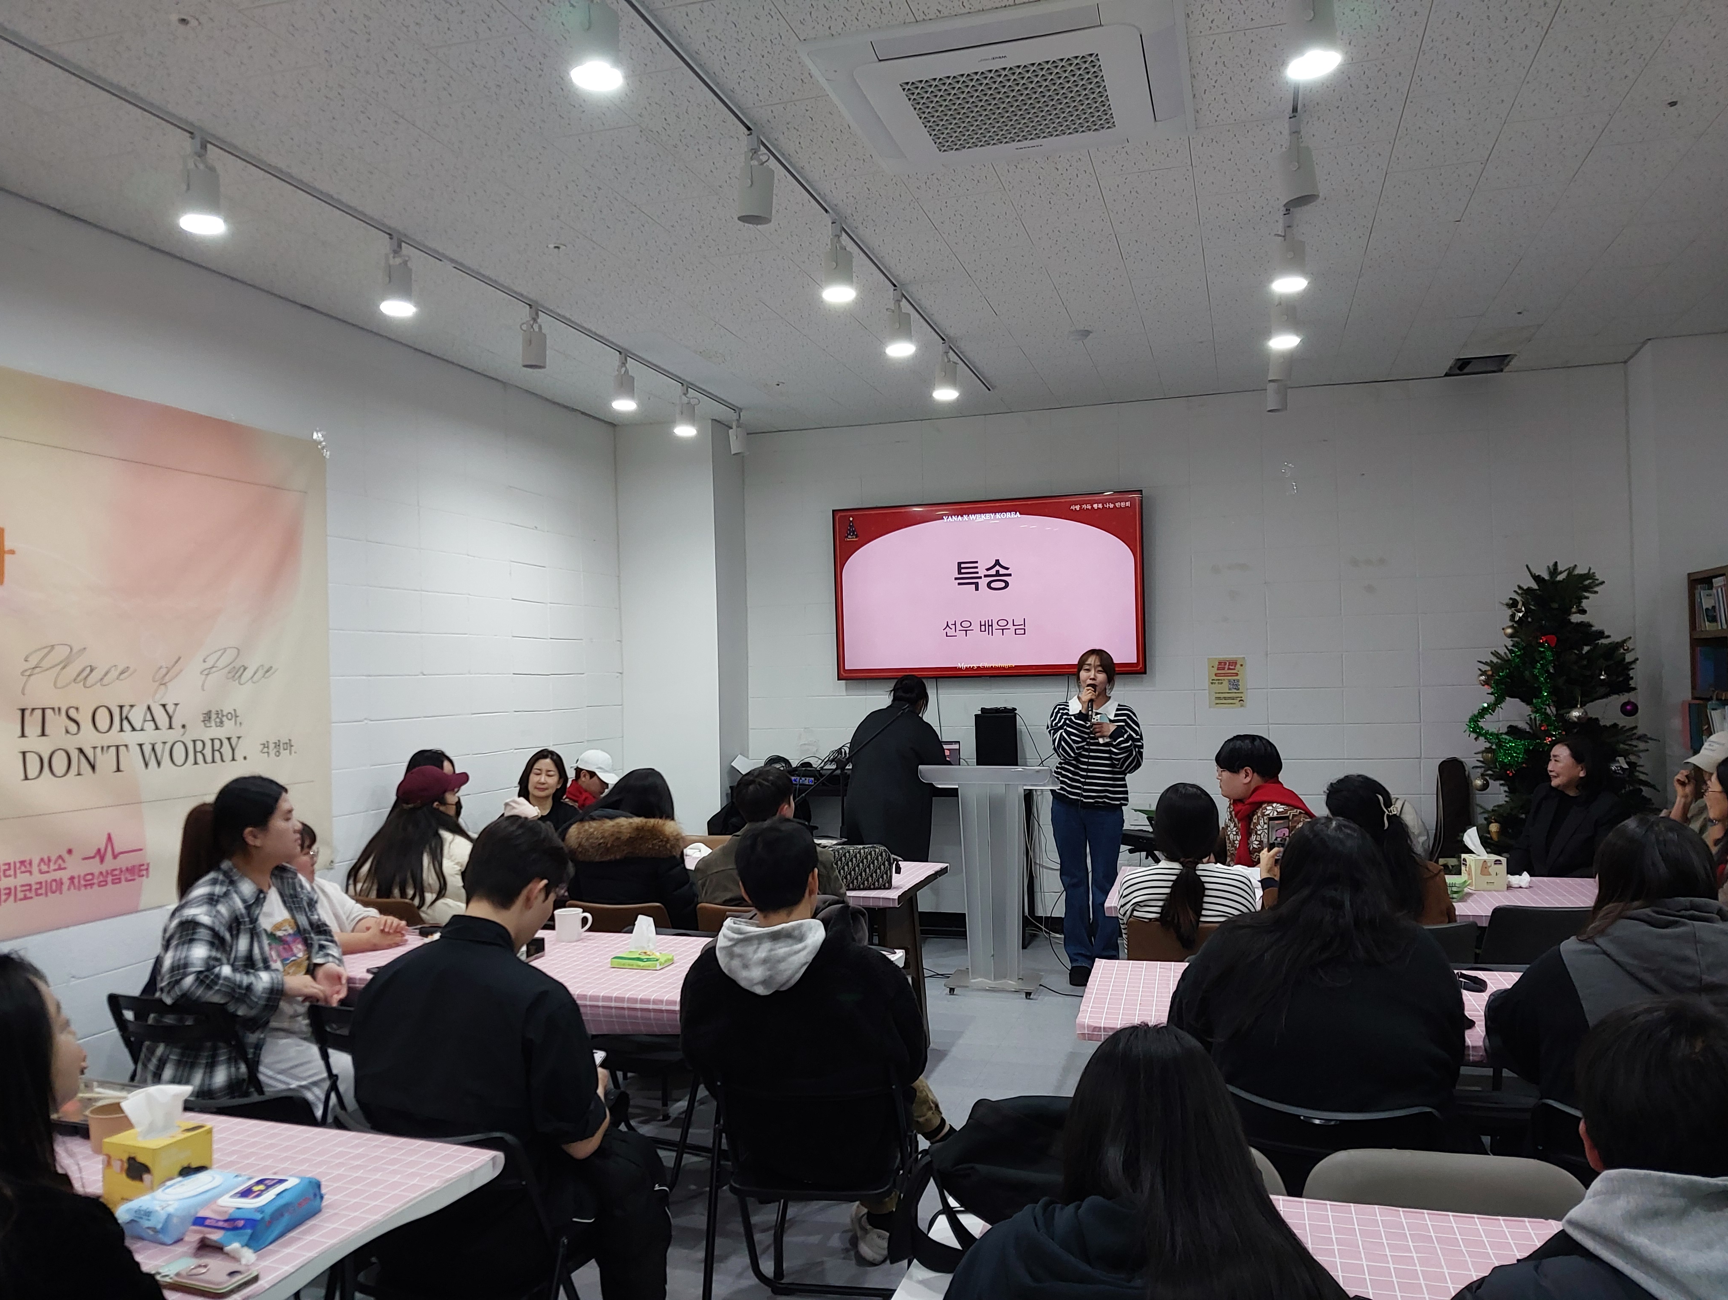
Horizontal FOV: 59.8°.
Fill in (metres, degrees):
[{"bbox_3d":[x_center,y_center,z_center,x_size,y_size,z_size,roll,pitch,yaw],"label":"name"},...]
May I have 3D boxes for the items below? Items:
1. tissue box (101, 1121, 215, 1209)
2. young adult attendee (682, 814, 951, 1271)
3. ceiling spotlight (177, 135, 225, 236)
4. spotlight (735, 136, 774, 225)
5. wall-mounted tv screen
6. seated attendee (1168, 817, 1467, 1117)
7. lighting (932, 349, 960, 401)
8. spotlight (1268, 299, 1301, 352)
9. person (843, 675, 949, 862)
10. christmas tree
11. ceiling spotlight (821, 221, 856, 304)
[{"bbox_3d":[-1.160,0.853,2.473,0.118,0.118,0.122,-2,-1,24],"label":"tissue box"},{"bbox_3d":[-0.075,1.024,3.700,0.580,1.250,0.820,-2,-1,11],"label":"young adult attendee"},{"bbox_3d":[-1.877,-1.320,4.241,0.105,0.255,0.105,-2,-1,14],"label":"ceiling spotlight"},{"bbox_3d":[-0.306,-1.327,4.230,0.100,0.245,0.100,-1,-1,0],"label":"spotlight"},{"bbox_3d":[0.727,-0.365,8.997,1.905,1.080,0.065,-2,3,19],"label":"wall-mounted tv screen"},{"bbox_3d":[0.940,0.990,3.120,0.560,1.290,0.800,-2,-1,18],"label":"seated attendee"},{"bbox_3d":[0.390,-1.323,7.090,0.105,0.250,0.105,-2,-1,14],"label":"lighting"},{"bbox_3d":[1.681,-1.333,6.020,0.100,0.235,0.100,-2,-1,14],"label":"spotlight"},{"bbox_3d":[0.158,0.923,8.150,0.520,1.560,0.550,-2,-1,27],"label":"person"},{"bbox_3d":[3.409,0.589,7.350,1.000,2.040,1.000,-2,-1,19],"label":"christmas tree"},{"bbox_3d":[-0.088,-1.308,5.056,0.100,0.245,0.100,-2,-1,14],"label":"ceiling spotlight"}]

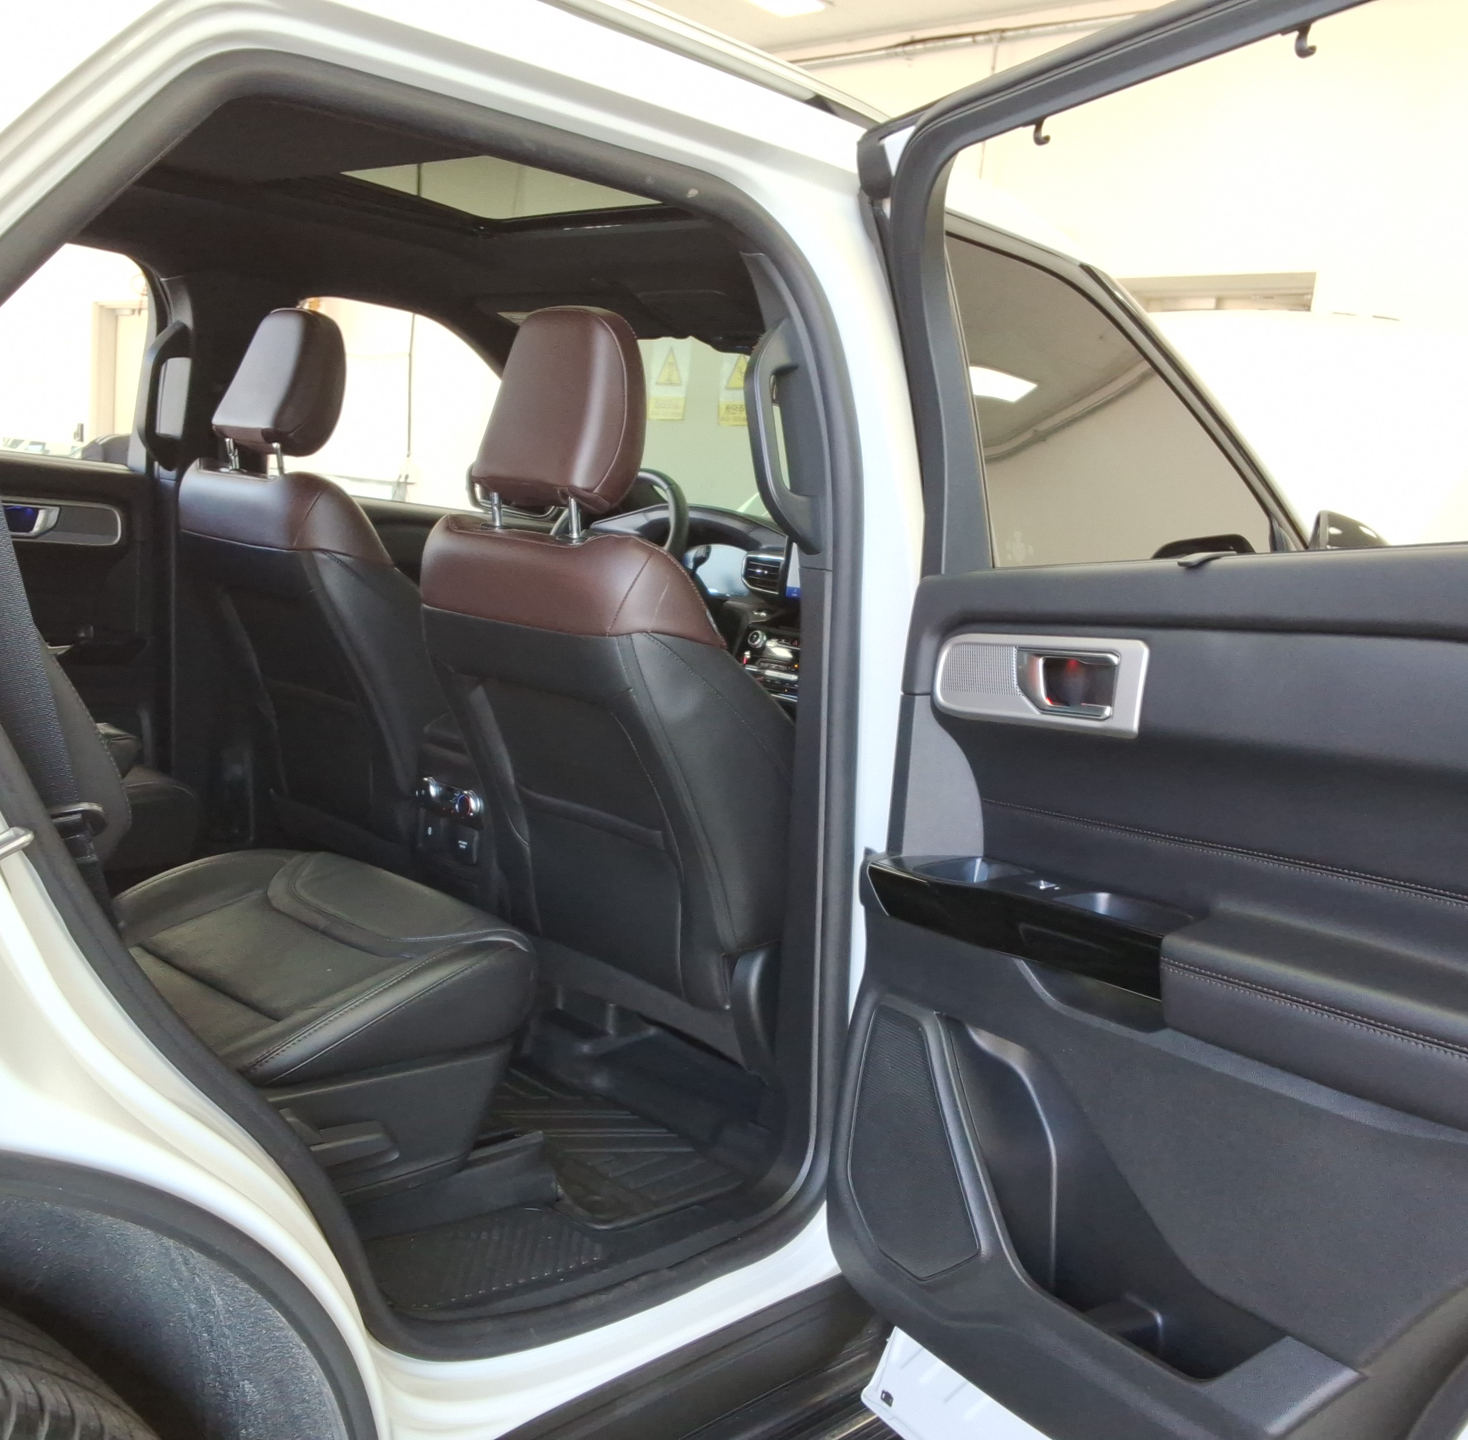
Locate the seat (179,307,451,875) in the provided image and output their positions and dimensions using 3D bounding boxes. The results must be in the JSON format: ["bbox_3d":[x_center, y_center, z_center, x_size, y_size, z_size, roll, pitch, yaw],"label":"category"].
[{"bbox_3d":[-0.521,-0.151,2.719,0.560,1.045,0.810,13,11,43],"label":"seat"}]

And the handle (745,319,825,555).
[{"bbox_3d":[0.057,-0.301,1.649,0.075,0.240,0.045,-7,5,-31],"label":"handle"}]

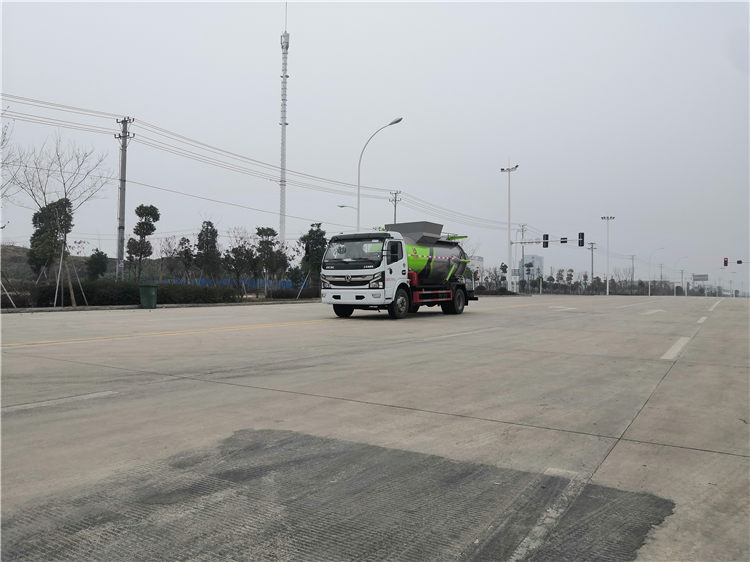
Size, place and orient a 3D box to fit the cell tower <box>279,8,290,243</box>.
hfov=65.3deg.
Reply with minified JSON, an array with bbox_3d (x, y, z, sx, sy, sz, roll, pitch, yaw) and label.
[{"bbox_3d":[-14.665,-21.052,95.280,1.700,46.650,1.700,0,-1,32],"label":"cell tower"}]

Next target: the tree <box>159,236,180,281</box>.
[{"bbox_3d":[-10.912,-0.571,31.011,1.250,3.530,1.250,1,-1,-19],"label":"tree"}]

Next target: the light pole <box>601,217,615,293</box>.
[{"bbox_3d":[43.087,-4.592,108.080,2.200,14.490,2.200,0,-1,32],"label":"light pole"}]

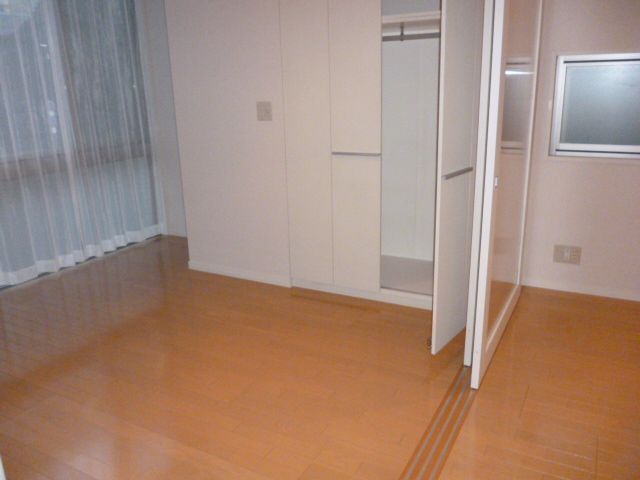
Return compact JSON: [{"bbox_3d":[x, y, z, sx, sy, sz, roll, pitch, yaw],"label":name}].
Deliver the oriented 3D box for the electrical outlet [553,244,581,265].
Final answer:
[{"bbox_3d":[1.611,0.100,3.372,0.161,0.120,0.012,7,18,28],"label":"electrical outlet"}]

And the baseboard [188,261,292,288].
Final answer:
[{"bbox_3d":[-0.617,0.251,3.856,0.945,0.072,0.018,7,18,28],"label":"baseboard"}]

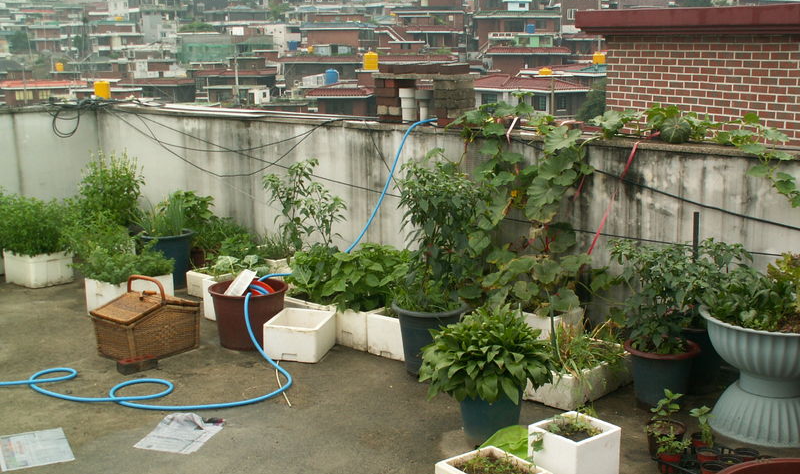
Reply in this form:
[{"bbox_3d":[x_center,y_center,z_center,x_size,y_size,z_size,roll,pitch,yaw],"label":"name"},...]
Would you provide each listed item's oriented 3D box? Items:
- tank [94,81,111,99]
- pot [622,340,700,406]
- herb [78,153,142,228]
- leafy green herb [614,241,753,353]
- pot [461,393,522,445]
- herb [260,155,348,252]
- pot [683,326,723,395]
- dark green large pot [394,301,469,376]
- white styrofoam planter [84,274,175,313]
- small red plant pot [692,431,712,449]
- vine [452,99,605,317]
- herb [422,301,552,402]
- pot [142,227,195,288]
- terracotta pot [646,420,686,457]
[{"bbox_3d":[-20.955,-10.298,70.000,1.120,1.300,1.120,0,11,0],"label":"tank"},{"bbox_3d":[1.239,0.649,4.720,0.342,0.276,0.342,0,10,0],"label":"pot"},{"bbox_3d":[-2.187,-0.359,7.507,0.483,0.574,0.450,0,10,0],"label":"herb"},{"bbox_3d":[1.340,0.279,4.746,0.622,0.510,0.500,0,10,0],"label":"leafy green herb"},{"bbox_3d":[0.391,0.733,4.275,0.285,0.270,0.285,0,10,0],"label":"pot"},{"bbox_3d":[-0.641,-0.208,6.670,0.536,0.638,0.450,0,10,0],"label":"herb"},{"bbox_3d":[1.424,0.574,4.716,0.280,0.314,0.280,0,11,0],"label":"pot"},{"bbox_3d":[0.157,0.521,5.205,0.395,0.352,0.395,0,10,0],"label":"dark green large pot"},{"bbox_3d":[-1.722,0.370,6.343,0.325,0.245,0.440,8,13,38],"label":"white styrofoam planter"},{"bbox_3d":[1.258,0.860,4.140,0.086,0.078,0.086,0,10,0],"label":"small red plant pot"},{"bbox_3d":[0.660,-0.154,5.237,0.750,1.120,0.450,11,15,43],"label":"vine"},{"bbox_3d":[0.369,0.438,4.030,0.540,0.370,0.520,0,11,0],"label":"herb"},{"bbox_3d":[-1.586,0.153,6.733,0.391,0.355,0.391,0,11,0],"label":"pot"},{"bbox_3d":[1.062,0.818,3.933,0.154,0.134,0.154,0,11,0],"label":"terracotta pot"}]

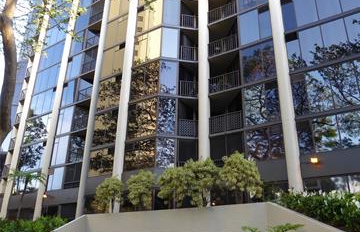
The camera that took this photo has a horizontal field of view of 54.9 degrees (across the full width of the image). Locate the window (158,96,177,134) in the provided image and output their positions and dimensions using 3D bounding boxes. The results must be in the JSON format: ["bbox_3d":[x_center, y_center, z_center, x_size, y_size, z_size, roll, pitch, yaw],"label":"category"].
[{"bbox_3d":[-0.821,-0.034,22.171,1.140,2.520,0.120,4,-23,-7],"label":"window"}]

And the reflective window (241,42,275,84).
[{"bbox_3d":[4.786,-3.219,20.723,2.241,2.484,0.100,-13,-28,30],"label":"reflective window"}]

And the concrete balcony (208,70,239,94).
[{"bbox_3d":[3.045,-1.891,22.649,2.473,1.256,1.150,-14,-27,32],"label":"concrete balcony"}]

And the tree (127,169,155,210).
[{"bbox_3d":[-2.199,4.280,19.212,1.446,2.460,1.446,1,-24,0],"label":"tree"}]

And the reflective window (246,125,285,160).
[{"bbox_3d":[4.628,1.442,18.659,2.230,1.877,0.100,-14,-28,30],"label":"reflective window"}]

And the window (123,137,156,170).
[{"bbox_3d":[-2.458,2.401,21.189,2.421,1.768,0.100,-14,-28,30],"label":"window"}]

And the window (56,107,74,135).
[{"bbox_3d":[-9.681,0.289,29.261,1.986,2.543,0.100,-14,-28,30],"label":"window"}]

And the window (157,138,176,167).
[{"bbox_3d":[-0.825,2.154,20.632,1.170,1.768,0.100,5,-24,-8],"label":"window"}]

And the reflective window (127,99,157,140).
[{"bbox_3d":[-2.376,0.197,22.171,2.349,2.511,0.100,-13,-28,30],"label":"reflective window"}]

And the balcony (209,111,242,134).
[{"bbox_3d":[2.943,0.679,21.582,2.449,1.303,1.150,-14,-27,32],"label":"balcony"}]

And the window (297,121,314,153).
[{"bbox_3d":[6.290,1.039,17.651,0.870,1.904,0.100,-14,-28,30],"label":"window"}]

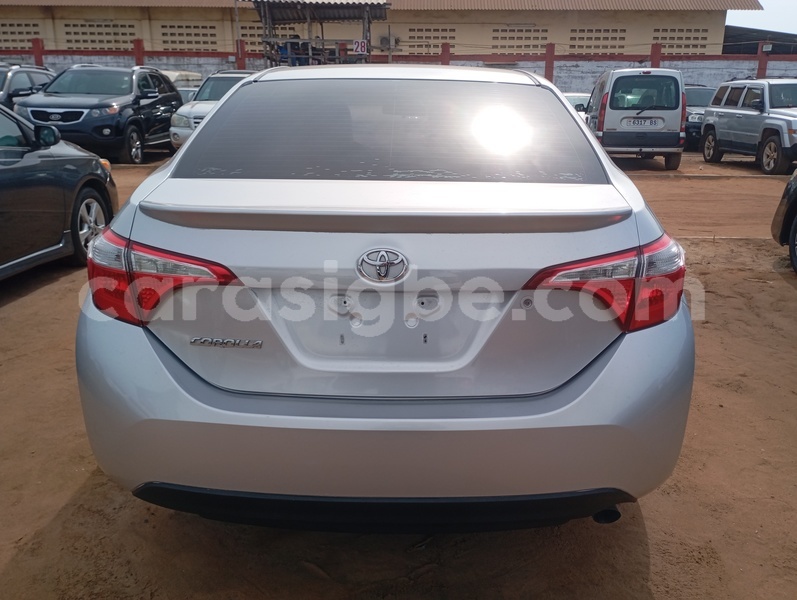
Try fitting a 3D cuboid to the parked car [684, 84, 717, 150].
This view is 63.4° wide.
[{"bbox_3d":[7.899,-5.077,17.746,1.840,1.690,4.500,1,18,-1],"label":"parked car"}]

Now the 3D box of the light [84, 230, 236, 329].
[{"bbox_3d":[-0.575,-0.043,1.617,0.455,0.220,0.310,1,17,1],"label":"light"}]

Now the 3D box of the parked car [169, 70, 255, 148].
[{"bbox_3d":[-3.245,-3.966,13.714,1.860,1.740,4.690,1,18,1],"label":"parked car"}]

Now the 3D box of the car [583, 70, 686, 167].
[{"bbox_3d":[4.830,-3.852,13.582,1.720,1.820,4.020,4,18,11],"label":"car"}]

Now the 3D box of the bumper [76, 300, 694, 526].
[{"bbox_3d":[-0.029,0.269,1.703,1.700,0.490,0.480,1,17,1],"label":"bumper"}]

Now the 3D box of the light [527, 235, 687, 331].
[{"bbox_3d":[0.519,-0.029,1.592,0.455,0.220,0.310,1,17,1],"label":"light"}]

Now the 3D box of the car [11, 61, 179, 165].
[{"bbox_3d":[-5.526,-3.581,12.416,1.920,1.740,4.690,0,18,-3],"label":"car"}]

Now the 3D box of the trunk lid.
[{"bbox_3d":[-0.028,-0.049,1.621,1.190,0.455,0.430,1,17,1],"label":"trunk lid"}]

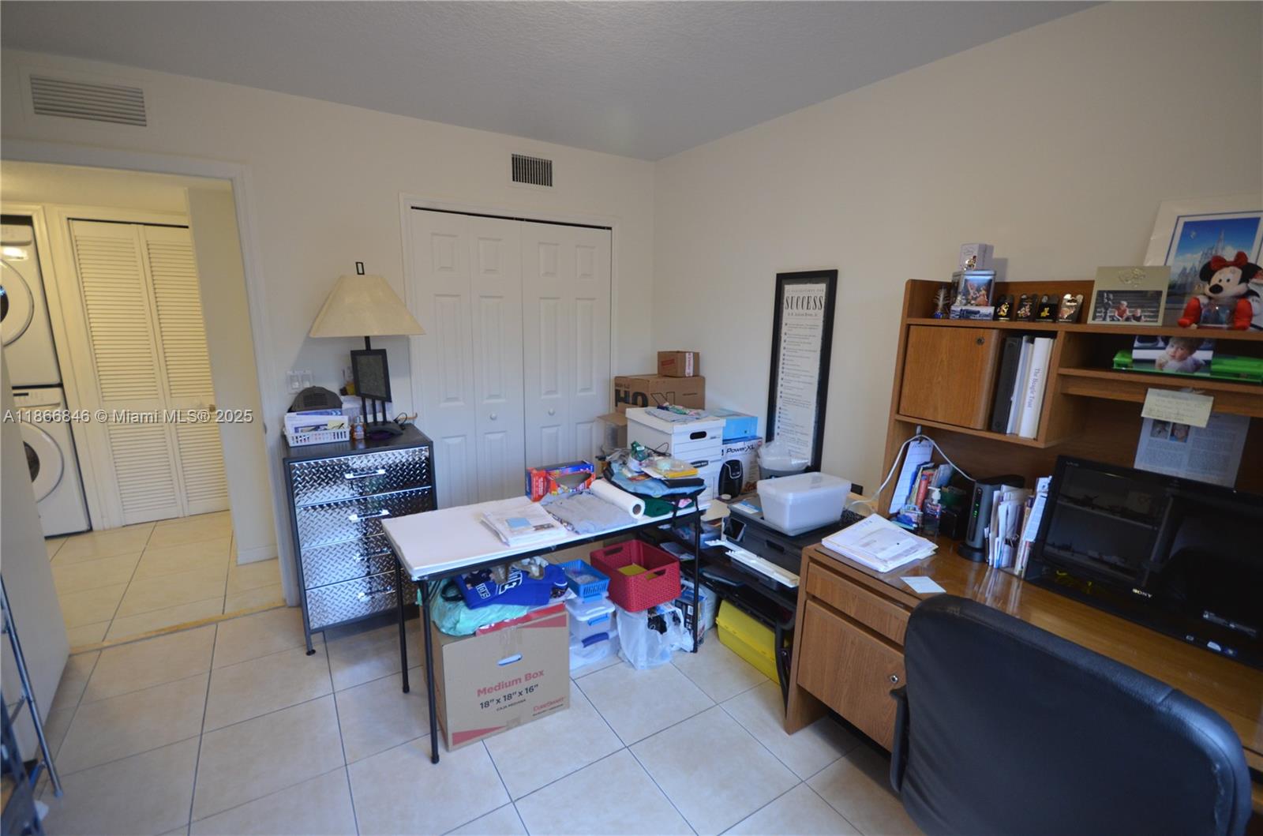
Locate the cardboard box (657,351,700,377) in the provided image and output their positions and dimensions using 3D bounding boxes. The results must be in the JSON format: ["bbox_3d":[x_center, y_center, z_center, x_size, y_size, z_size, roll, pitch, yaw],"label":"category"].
[{"bbox_3d":[0.292,-0.343,3.248,0.170,0.155,0.190,-6,14,-32],"label":"cardboard box"}]

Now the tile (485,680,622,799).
[{"bbox_3d":[-0.310,1.174,1.955,0.430,0.012,0.430,-6,13,-33],"label":"tile"}]

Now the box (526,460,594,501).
[{"bbox_3d":[-0.324,0.277,2.365,0.300,0.135,0.090,-6,14,-32],"label":"box"}]

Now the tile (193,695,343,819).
[{"bbox_3d":[-1.271,1.170,1.857,0.420,0.010,0.405,-7,14,-34],"label":"tile"}]

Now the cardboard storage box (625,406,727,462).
[{"bbox_3d":[0.214,0.113,2.638,0.315,0.255,0.400,-6,13,-32],"label":"cardboard storage box"}]

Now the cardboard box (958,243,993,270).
[{"bbox_3d":[1.105,-0.508,1.683,0.080,0.090,0.057,-6,13,-32],"label":"cardboard box"}]

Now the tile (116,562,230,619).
[{"bbox_3d":[-2.488,0.937,2.875,0.435,0.012,0.435,-6,13,-34],"label":"tile"}]

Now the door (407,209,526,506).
[{"bbox_3d":[-0.930,-0.122,3.125,0.610,2.010,0.035,-6,14,-32],"label":"door"}]

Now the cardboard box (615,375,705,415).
[{"bbox_3d":[0.168,-0.084,3.156,0.420,0.320,0.330,-8,15,-36],"label":"cardboard box"}]

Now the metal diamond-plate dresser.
[{"bbox_3d":[-1.320,0.546,2.601,0.600,0.910,0.430,-7,15,-33],"label":"metal diamond-plate dresser"}]

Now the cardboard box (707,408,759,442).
[{"bbox_3d":[0.475,0.033,2.766,0.265,0.105,0.265,-6,13,-32],"label":"cardboard box"}]

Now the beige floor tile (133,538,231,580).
[{"bbox_3d":[-2.741,0.861,3.230,0.435,0.012,0.435,-6,13,-34],"label":"beige floor tile"}]

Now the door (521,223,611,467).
[{"bbox_3d":[-0.408,-0.171,3.408,0.605,2.030,0.035,-6,13,-32],"label":"door"}]

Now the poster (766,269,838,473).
[{"bbox_3d":[0.819,-0.212,2.570,0.025,0.970,0.353,-6,13,-32],"label":"poster"}]

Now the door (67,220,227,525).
[{"bbox_3d":[-3.221,-0.265,3.594,0.620,2.000,0.035,-6,14,-32],"label":"door"}]

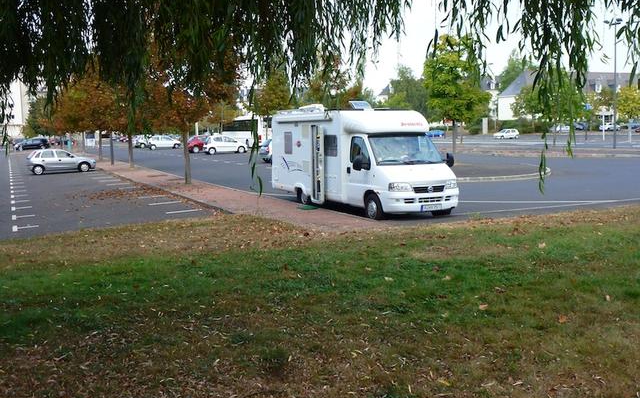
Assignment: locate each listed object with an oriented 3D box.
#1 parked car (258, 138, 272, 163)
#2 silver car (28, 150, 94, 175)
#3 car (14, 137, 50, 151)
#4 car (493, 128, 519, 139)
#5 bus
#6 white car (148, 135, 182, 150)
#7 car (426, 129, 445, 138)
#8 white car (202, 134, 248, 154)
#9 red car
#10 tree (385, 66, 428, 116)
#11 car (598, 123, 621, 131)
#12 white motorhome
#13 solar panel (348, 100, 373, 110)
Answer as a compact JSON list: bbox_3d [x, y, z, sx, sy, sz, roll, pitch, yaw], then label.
[{"bbox_3d":[-1.558,-2.966,38.313,4.050,1.480,1.700,-5,8,-26],"label":"parked car"},{"bbox_3d":[-15.141,-2.208,36.876,3.820,1.440,1.650,-5,7,-27],"label":"silver car"},{"bbox_3d":[-36.419,-6.894,79.810,4.150,1.530,1.730,-5,8,-26],"label":"car"},{"bbox_3d":[25.286,-8.816,85.000,3.800,1.410,1.640,-4,7,-19],"label":"car"},{"bbox_3d":[-7.243,-7.027,65.197,2.550,3.450,12.000,-5,8,-26],"label":"bus"},{"bbox_3d":[-17.047,-6.191,69.000,3.600,1.430,1.650,-5,7,-26],"label":"white car"},{"bbox_3d":[20.037,-11.427,110.000,4.000,1.430,1.700,-4,7,-21],"label":"car"},{"bbox_3d":[-7.798,-4.436,52.015,3.880,1.440,1.670,-4,7,-24],"label":"white car"},{"bbox_3d":[-9.838,-4.856,55.813,3.950,1.480,1.680,-5,8,-26],"label":"red car"},{"bbox_3d":[17.230,-19.651,124.193,9.500,13.700,9.500,-2,7,-5],"label":"tree"},{"bbox_3d":[50.748,-12.512,110.000,4.200,1.430,1.720,-5,7,-26],"label":"car"},{"bbox_3d":[0.973,-1.086,16.480,2.240,2.760,6.400,-5,7,-26],"label":"white motorhome"},{"bbox_3d":[1.175,-2.631,17.800,0.600,0.060,0.500,-5,44,-26],"label":"solar panel"}]

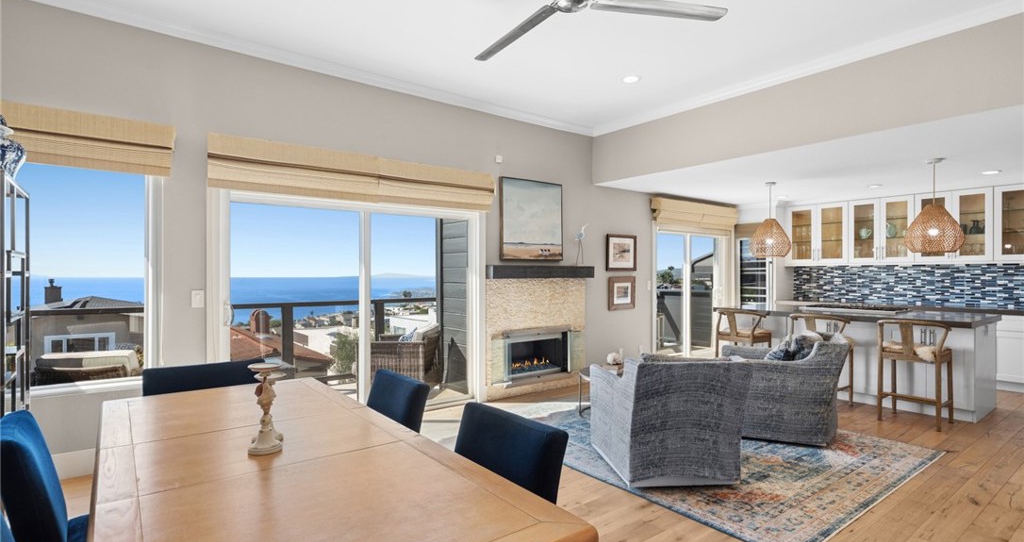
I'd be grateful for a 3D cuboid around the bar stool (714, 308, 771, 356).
[{"bbox_3d":[2.695,0.934,5.971,0.490,0.930,0.530,1,-1,-38],"label":"bar stool"}]

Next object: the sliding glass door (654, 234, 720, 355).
[{"bbox_3d":[2.865,0.399,8.175,1.940,2.030,0.100,0,-1,-39],"label":"sliding glass door"}]

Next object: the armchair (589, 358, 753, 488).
[{"bbox_3d":[1.076,0.969,3.652,0.780,0.810,0.920,0,-1,-6],"label":"armchair"}]

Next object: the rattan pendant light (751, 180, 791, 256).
[{"bbox_3d":[3.244,-0.625,6.408,0.460,0.925,0.460,1,-1,-38],"label":"rattan pendant light"}]

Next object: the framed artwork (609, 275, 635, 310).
[{"bbox_3d":[1.454,0.299,6.783,0.510,0.430,0.030,1,-1,-38],"label":"framed artwork"}]

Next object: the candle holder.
[{"bbox_3d":[-0.807,0.451,1.682,0.110,0.270,0.110,0,-1,-26],"label":"candle holder"}]

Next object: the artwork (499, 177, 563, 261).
[{"bbox_3d":[0.236,-0.582,5.975,0.920,0.910,0.065,0,-1,-39],"label":"artwork"}]

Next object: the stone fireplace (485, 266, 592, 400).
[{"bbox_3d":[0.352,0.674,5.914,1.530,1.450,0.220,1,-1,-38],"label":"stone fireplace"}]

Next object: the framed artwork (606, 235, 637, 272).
[{"bbox_3d":[1.503,-0.242,6.999,0.580,0.480,0.045,0,-1,-39],"label":"framed artwork"}]

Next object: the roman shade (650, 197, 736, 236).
[{"bbox_3d":[2.948,-0.857,8.093,2.260,0.400,0.160,0,-1,-39],"label":"roman shade"}]

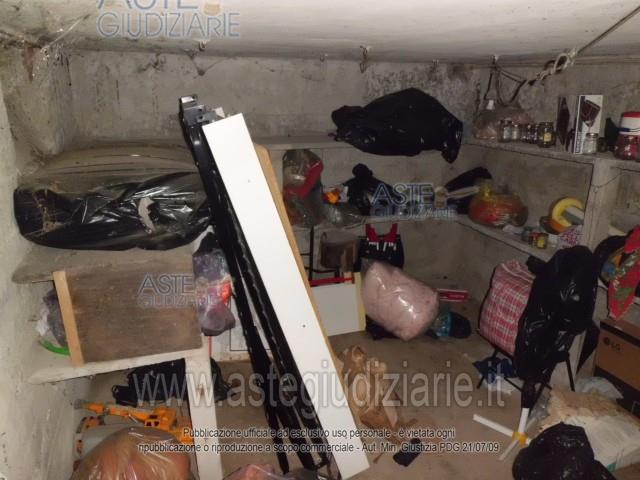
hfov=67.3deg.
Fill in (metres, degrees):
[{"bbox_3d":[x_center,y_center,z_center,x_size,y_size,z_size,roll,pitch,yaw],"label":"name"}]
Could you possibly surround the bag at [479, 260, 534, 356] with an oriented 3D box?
[{"bbox_3d":[1.043,0.346,2.649,0.150,0.460,0.310,-5,16,-15],"label":"bag"}]

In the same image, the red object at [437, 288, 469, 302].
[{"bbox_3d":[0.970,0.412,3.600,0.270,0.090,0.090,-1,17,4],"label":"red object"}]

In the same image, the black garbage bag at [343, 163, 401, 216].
[{"bbox_3d":[0.360,-0.357,3.385,0.390,0.370,0.290,-5,17,-17],"label":"black garbage bag"}]

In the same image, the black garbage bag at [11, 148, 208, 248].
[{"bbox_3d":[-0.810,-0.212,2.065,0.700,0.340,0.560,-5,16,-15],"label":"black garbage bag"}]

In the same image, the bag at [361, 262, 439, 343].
[{"bbox_3d":[0.526,0.380,3.273,0.470,0.460,0.350,-1,15,-1],"label":"bag"}]

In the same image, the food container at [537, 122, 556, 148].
[{"bbox_3d":[1.115,-0.511,2.360,0.082,0.114,0.082,-6,17,-15],"label":"food container"}]

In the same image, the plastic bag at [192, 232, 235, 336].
[{"bbox_3d":[-0.454,0.188,2.005,0.190,0.435,0.200,-5,17,-17],"label":"plastic bag"}]

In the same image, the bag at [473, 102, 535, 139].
[{"bbox_3d":[1.115,-0.729,2.938,0.250,0.200,0.310,-6,17,-15],"label":"bag"}]

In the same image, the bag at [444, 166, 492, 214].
[{"bbox_3d":[1.119,-0.375,3.633,0.306,0.347,0.280,-5,17,-17],"label":"bag"}]

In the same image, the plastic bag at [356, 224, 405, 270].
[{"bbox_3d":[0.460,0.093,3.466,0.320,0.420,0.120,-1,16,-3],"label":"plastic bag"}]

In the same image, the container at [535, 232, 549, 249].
[{"bbox_3d":[1.277,0.004,2.796,0.072,0.078,0.072,-5,16,-15],"label":"container"}]

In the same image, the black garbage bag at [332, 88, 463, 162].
[{"bbox_3d":[0.451,-0.692,2.939,0.720,0.400,0.380,-6,17,-15],"label":"black garbage bag"}]

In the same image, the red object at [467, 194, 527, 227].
[{"bbox_3d":[1.086,-0.205,2.949,0.310,0.165,0.240,5,18,21],"label":"red object"}]

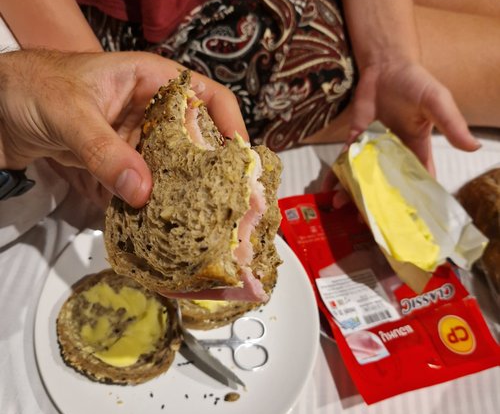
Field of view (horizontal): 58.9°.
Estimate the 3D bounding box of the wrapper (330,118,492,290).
[{"bbox_3d":[0.142,-0.002,0.398,0.082,0.040,0.150,-24,75,-1],"label":"wrapper"}]

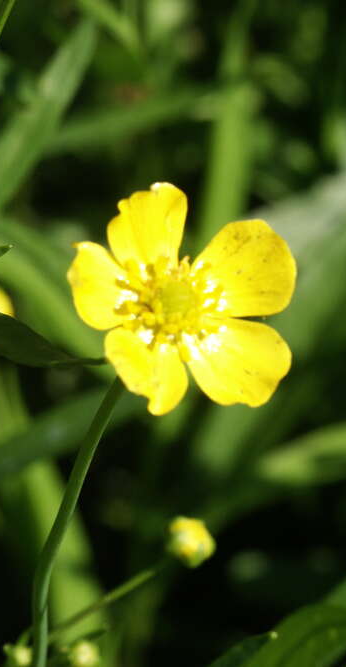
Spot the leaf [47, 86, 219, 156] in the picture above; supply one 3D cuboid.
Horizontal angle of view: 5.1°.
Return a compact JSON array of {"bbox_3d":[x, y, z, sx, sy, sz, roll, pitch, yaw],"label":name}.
[{"bbox_3d":[-0.004,-0.023,0.420,0.022,0.002,0.004,-16,43,0],"label":"leaf"}]

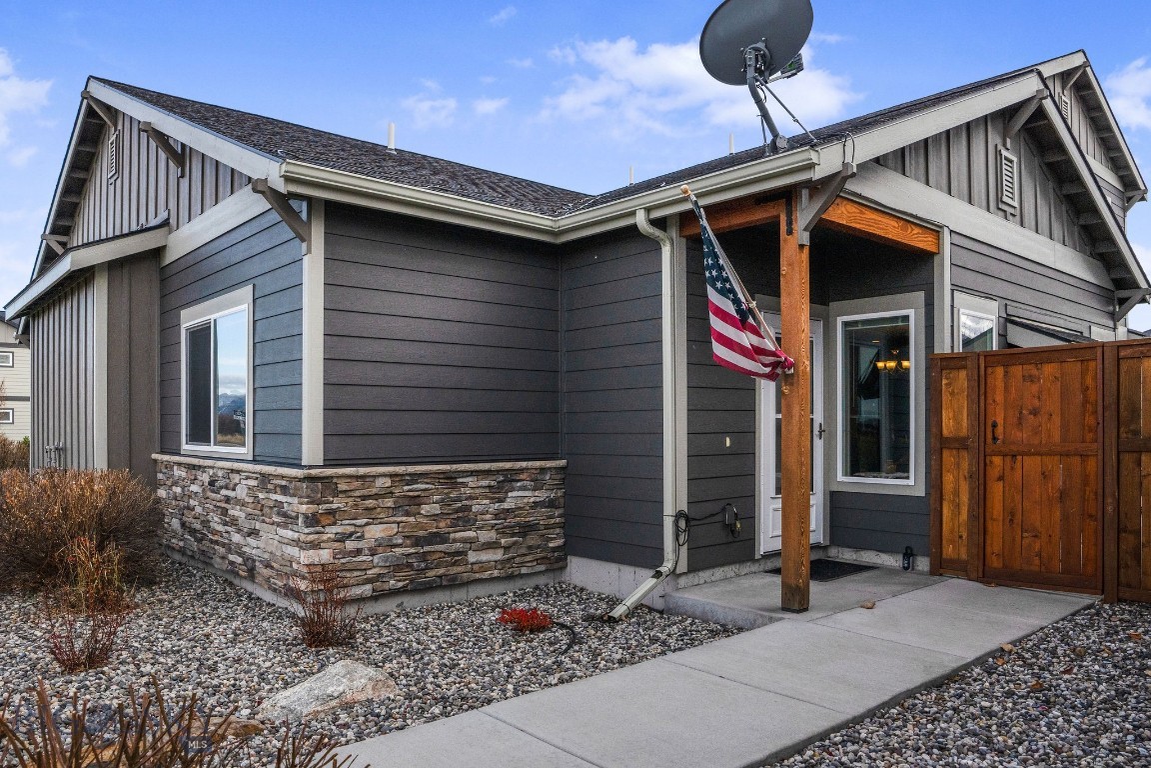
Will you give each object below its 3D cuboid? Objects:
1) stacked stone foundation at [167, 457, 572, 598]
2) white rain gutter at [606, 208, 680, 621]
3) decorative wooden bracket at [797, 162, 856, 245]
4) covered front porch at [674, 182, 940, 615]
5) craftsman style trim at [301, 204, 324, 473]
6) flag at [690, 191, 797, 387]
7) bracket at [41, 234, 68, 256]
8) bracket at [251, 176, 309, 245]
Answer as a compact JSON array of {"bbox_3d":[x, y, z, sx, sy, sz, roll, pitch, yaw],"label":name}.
[{"bbox_3d":[-2.238,1.115,7.342,2.360,0.880,3.920,2,-3,-41],"label":"stacked stone foundation"},{"bbox_3d":[0.491,0.171,5.560,0.660,2.930,0.130,2,-3,-41],"label":"white rain gutter"},{"bbox_3d":[1.626,-1.151,4.965,0.095,0.460,0.380,2,-3,-41],"label":"decorative wooden bracket"},{"bbox_3d":[1.913,0.118,6.097,2.150,2.820,1.080,2,-3,-41],"label":"covered front porch"},{"bbox_3d":[-1.842,-0.377,5.402,0.120,1.885,0.110,2,-3,-41],"label":"craftsman style trim"},{"bbox_3d":[1.043,-0.536,4.704,0.920,1.070,0.220,2,-3,-41],"label":"flag"},{"bbox_3d":[-8.126,-2.102,12.000,0.380,0.460,0.100,2,-3,-41],"label":"bracket"},{"bbox_3d":[-2.018,-1.135,5.286,0.380,0.460,0.100,2,-3,-41],"label":"bracket"}]

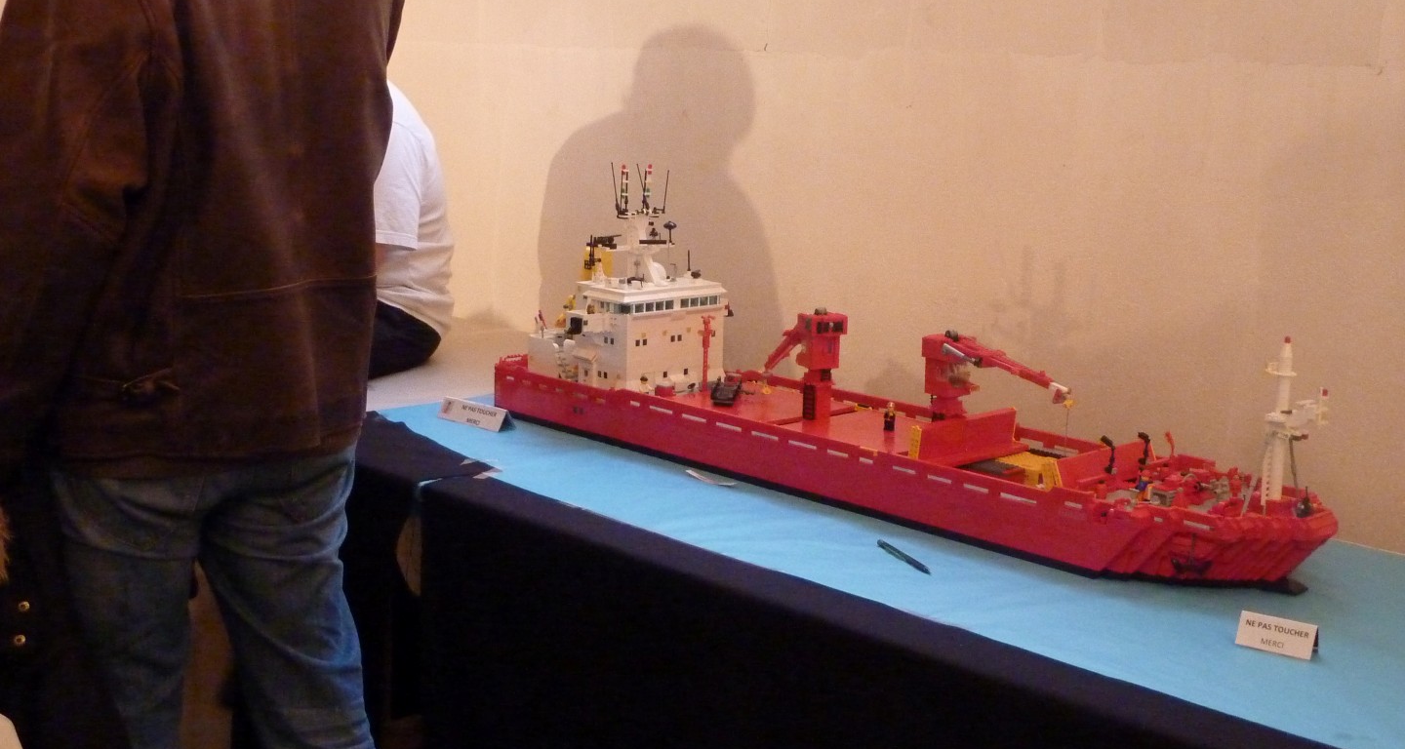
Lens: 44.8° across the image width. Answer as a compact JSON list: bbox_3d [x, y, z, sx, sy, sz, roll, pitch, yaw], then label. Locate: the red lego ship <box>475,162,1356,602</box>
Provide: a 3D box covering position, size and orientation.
[{"bbox_3d":[0.240,-0.061,2.565,0.292,0.452,1.528,-8,14,-40],"label":"red lego ship"}]

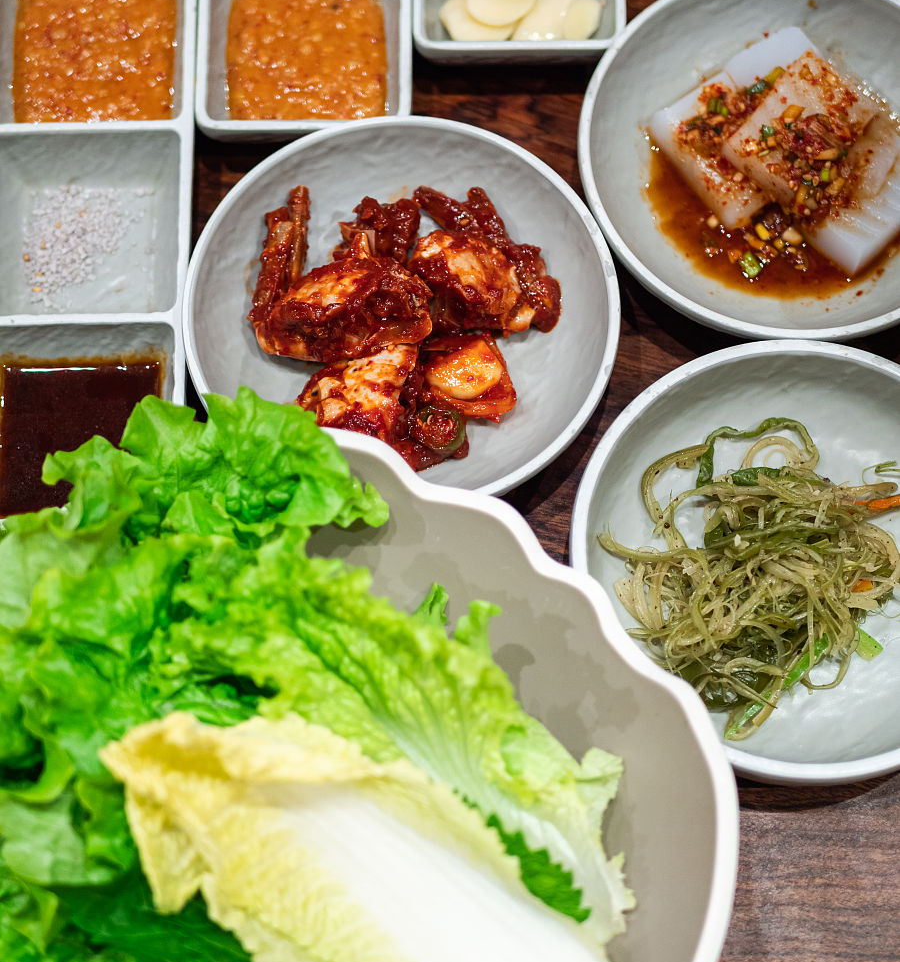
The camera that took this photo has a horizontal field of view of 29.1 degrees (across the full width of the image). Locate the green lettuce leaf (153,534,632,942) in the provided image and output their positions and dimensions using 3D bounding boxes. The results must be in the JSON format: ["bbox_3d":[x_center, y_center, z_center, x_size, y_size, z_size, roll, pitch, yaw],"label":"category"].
[{"bbox_3d":[-0.011,0.078,0.512,0.174,0.045,0.080,41,74,-18],"label":"green lettuce leaf"}]

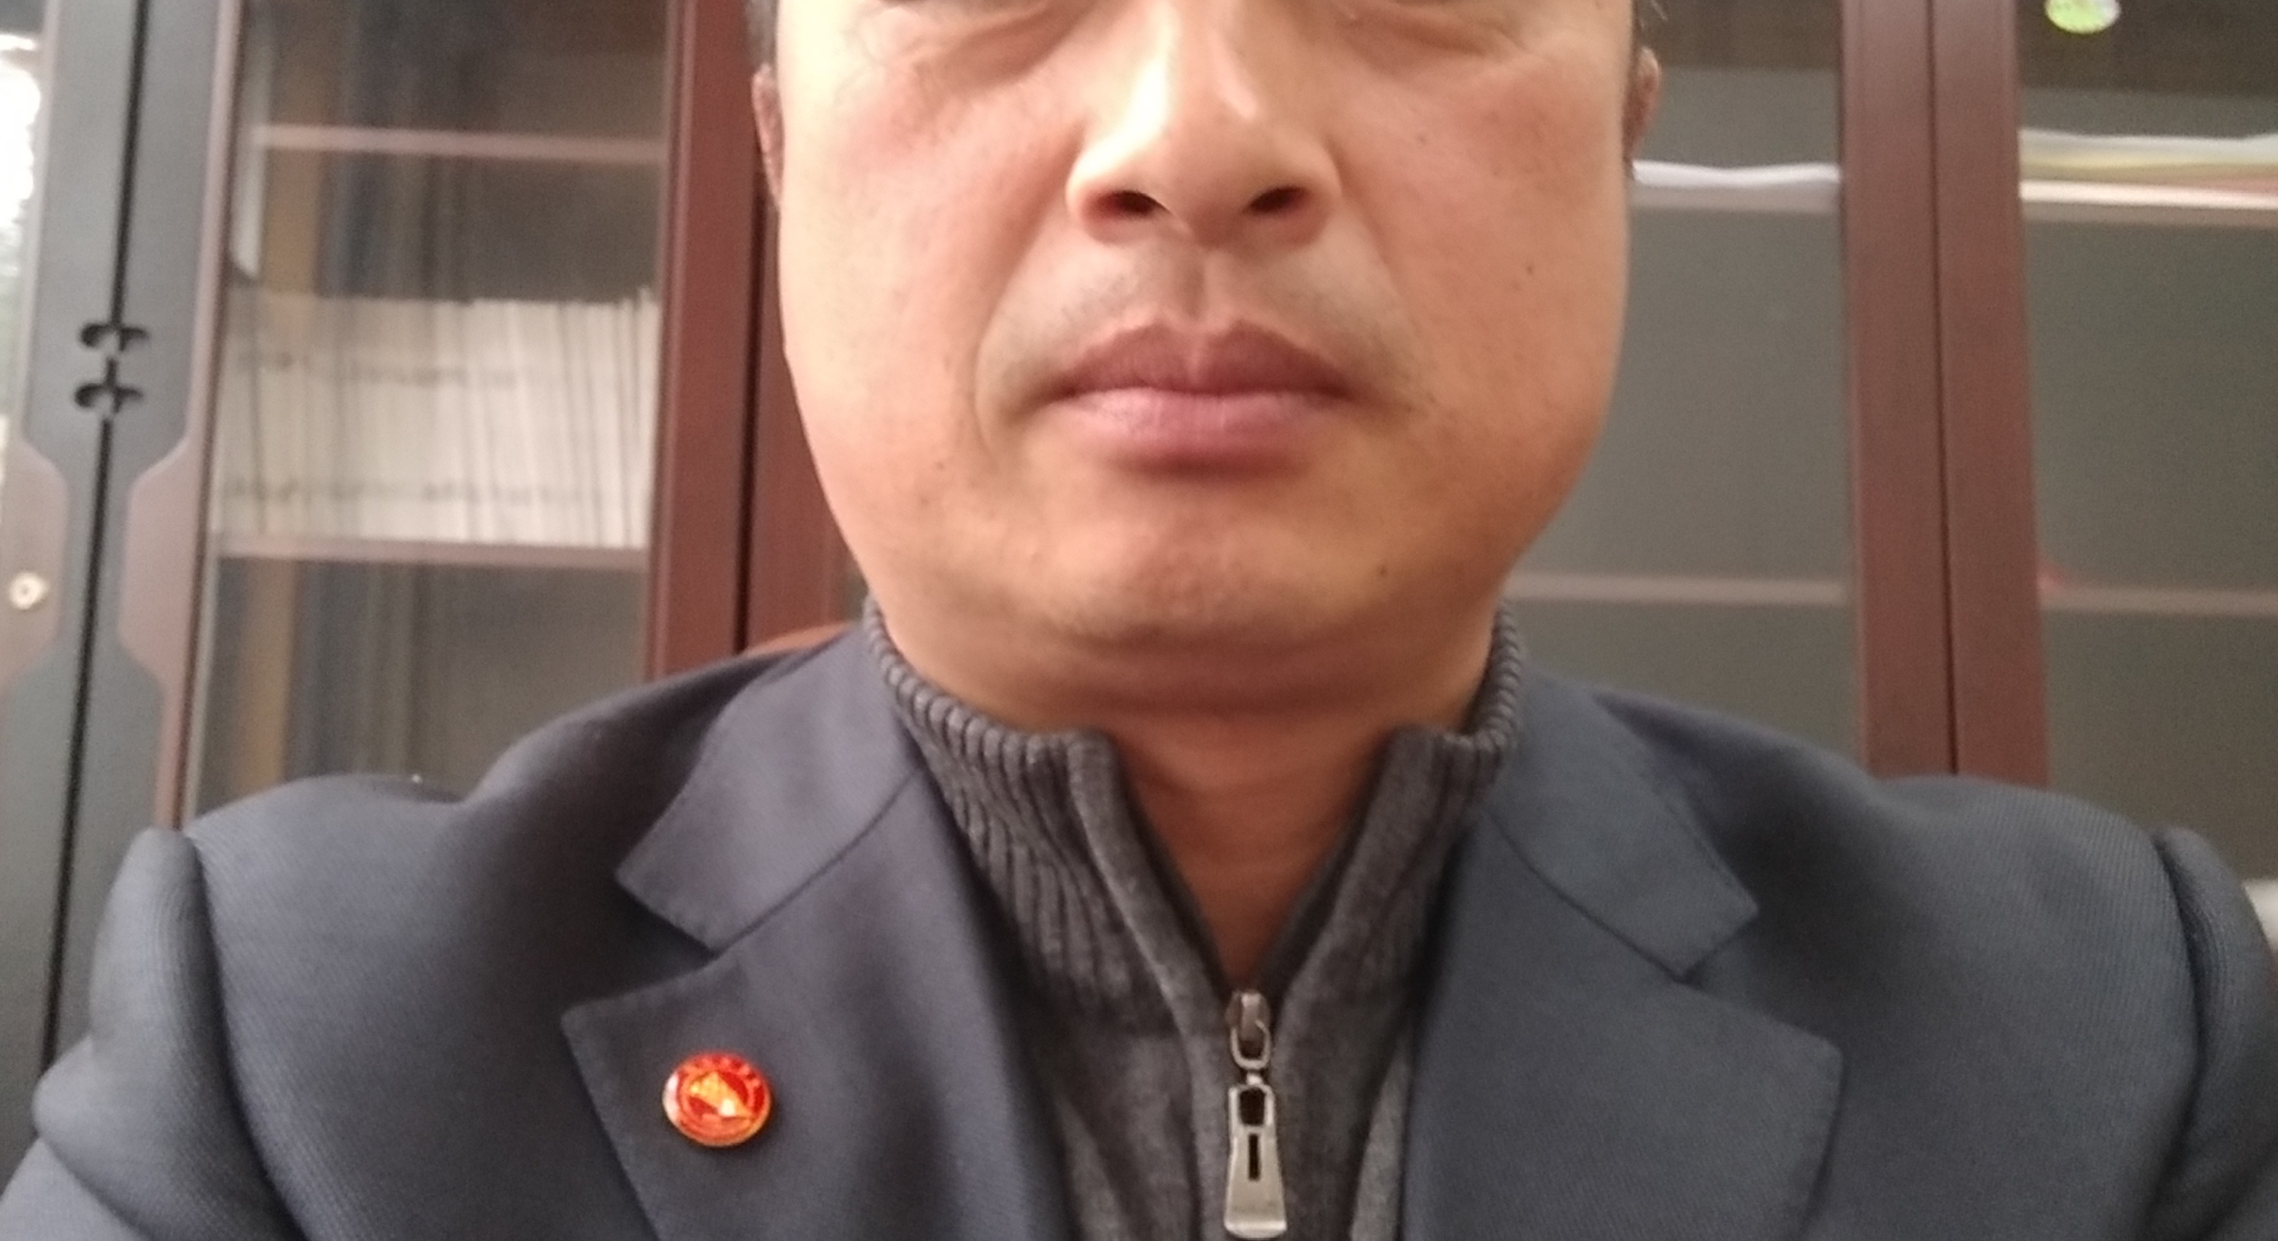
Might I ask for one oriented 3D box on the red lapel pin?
[{"bbox_3d":[-0.076,0.086,0.333,0.019,0.019,0.003,7,-37,-7],"label":"red lapel pin"}]

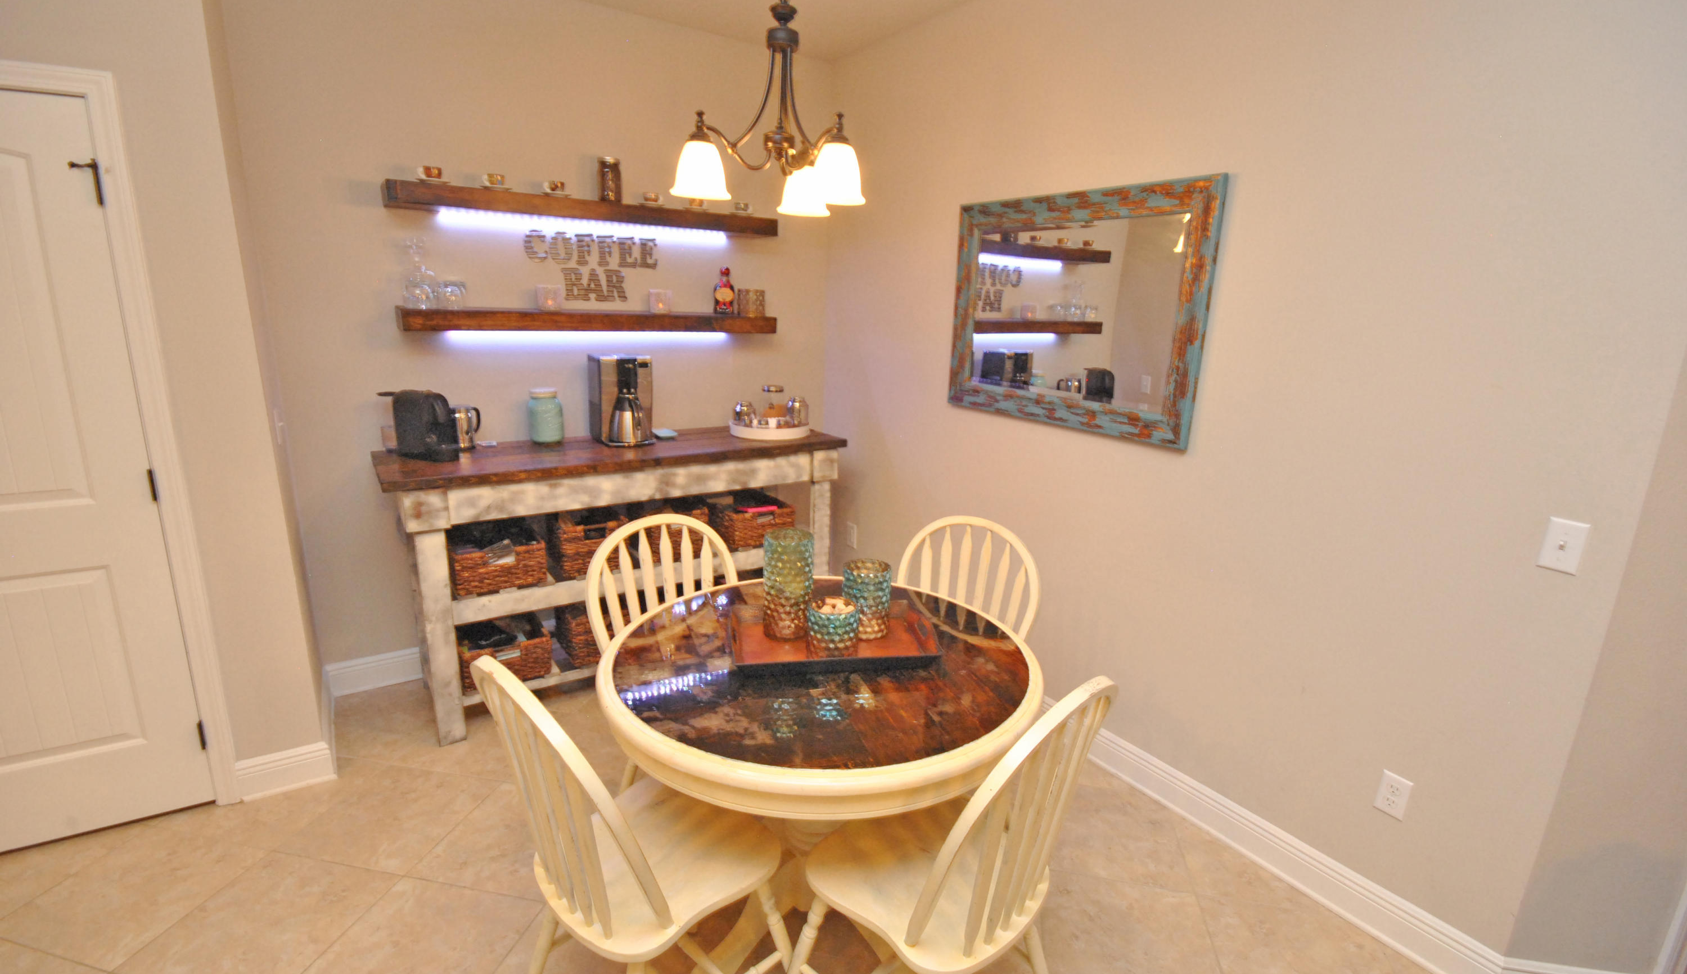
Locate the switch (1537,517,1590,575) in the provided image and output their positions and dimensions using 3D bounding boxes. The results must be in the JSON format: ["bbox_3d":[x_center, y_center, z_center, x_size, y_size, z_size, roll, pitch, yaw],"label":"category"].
[{"bbox_3d":[1.562,0.129,1.528,0.010,0.116,0.070,-8,17,-34],"label":"switch"}]

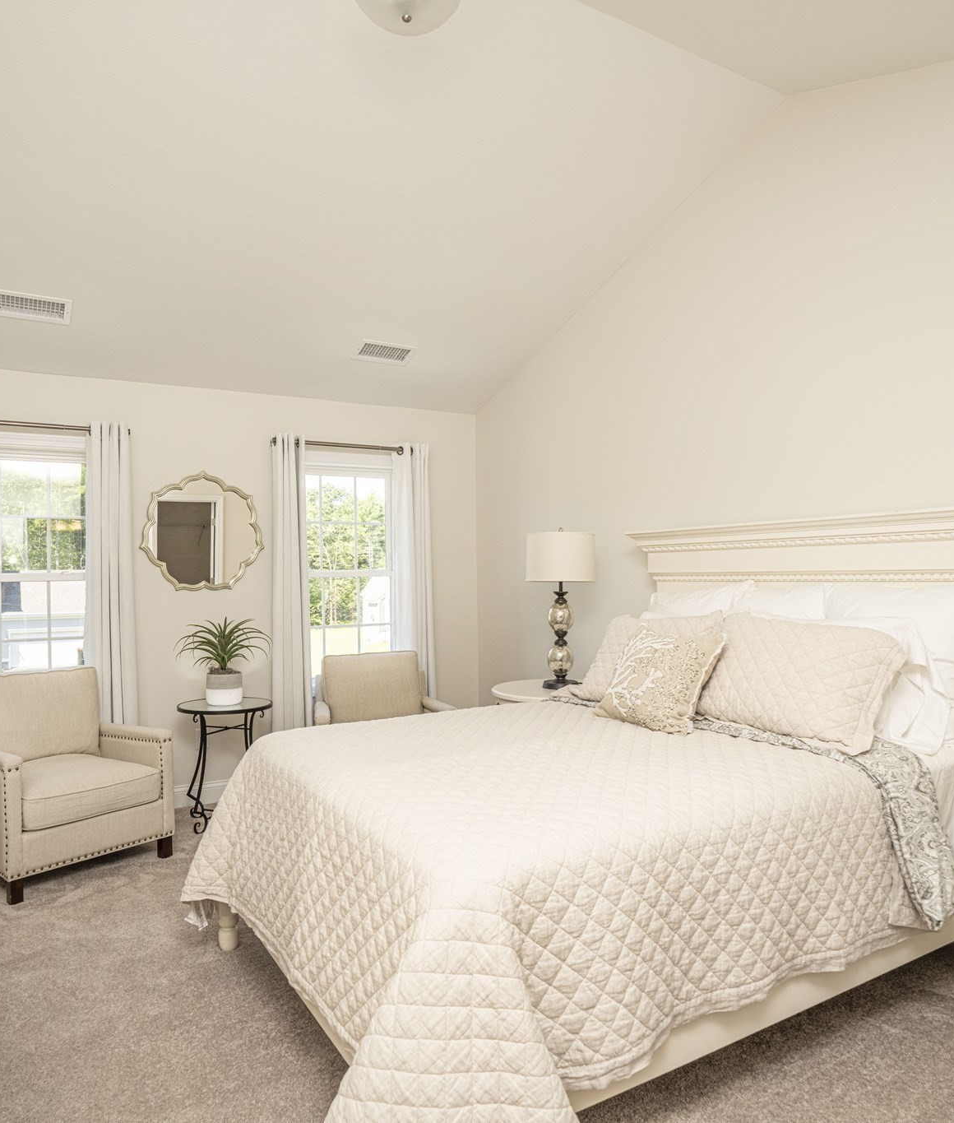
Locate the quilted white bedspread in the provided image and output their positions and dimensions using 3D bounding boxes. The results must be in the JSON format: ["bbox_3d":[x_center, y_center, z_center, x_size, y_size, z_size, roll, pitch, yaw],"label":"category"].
[{"bbox_3d":[0.153,0.933,2.439,1.790,0.590,1.800,1,-1,-31],"label":"quilted white bedspread"}]

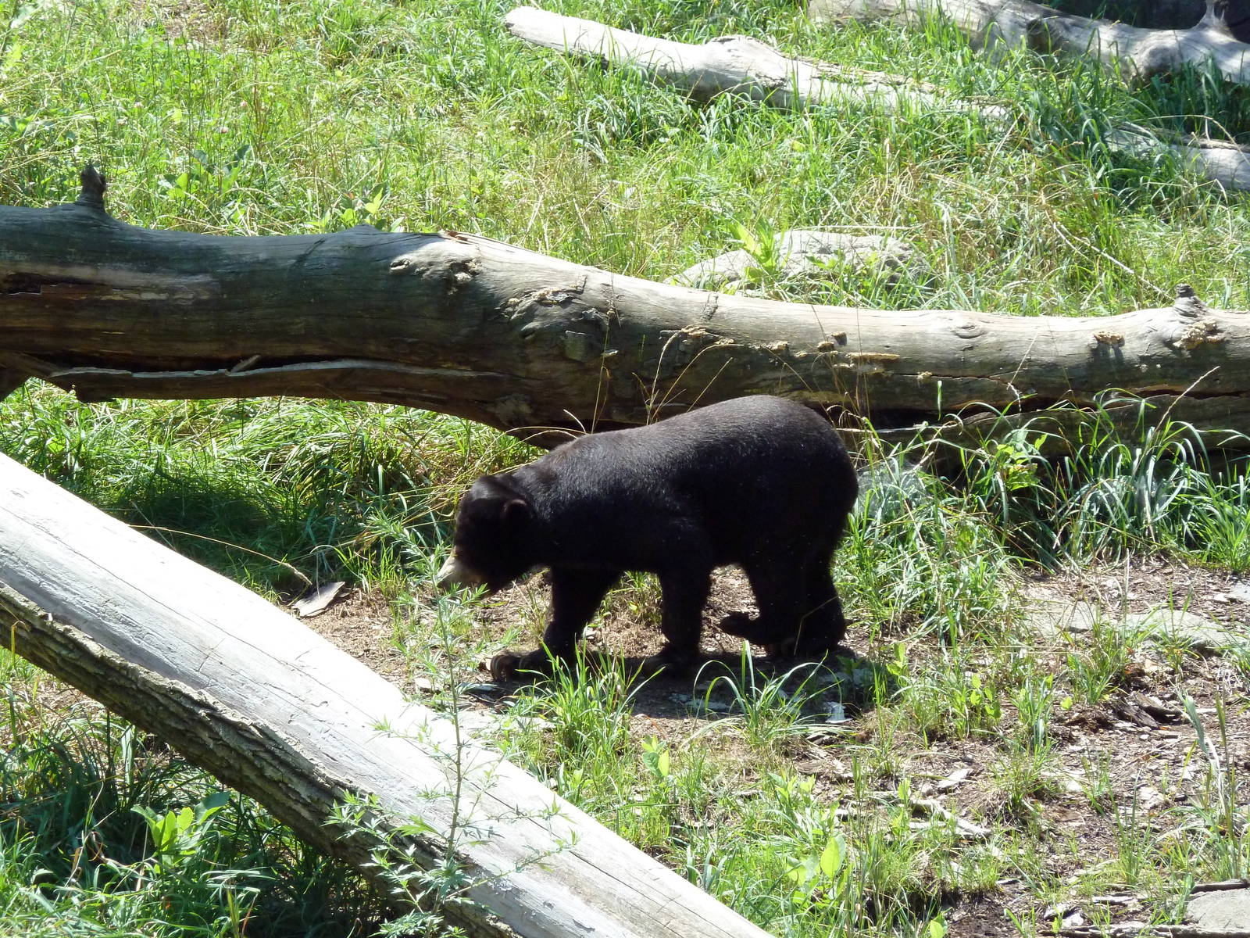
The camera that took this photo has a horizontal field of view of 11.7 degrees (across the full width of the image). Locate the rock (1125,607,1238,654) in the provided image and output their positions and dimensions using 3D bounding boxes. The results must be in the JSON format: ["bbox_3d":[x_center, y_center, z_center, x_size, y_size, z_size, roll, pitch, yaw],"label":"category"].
[{"bbox_3d":[1.545,0.448,16.926,0.320,0.080,0.220,0,15,0],"label":"rock"}]

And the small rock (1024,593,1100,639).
[{"bbox_3d":[1.222,0.411,17.065,0.210,0.070,0.220,0,15,0],"label":"small rock"}]

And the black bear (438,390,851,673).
[{"bbox_3d":[0.063,0.178,16.700,1.150,0.730,0.430,-4,15,-14],"label":"black bear"}]

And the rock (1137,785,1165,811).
[{"bbox_3d":[1.353,0.845,15.689,0.072,0.045,0.065,0,15,0],"label":"rock"}]

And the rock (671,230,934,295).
[{"bbox_3d":[0.581,-0.664,20.000,0.860,0.220,0.500,0,15,0],"label":"rock"}]

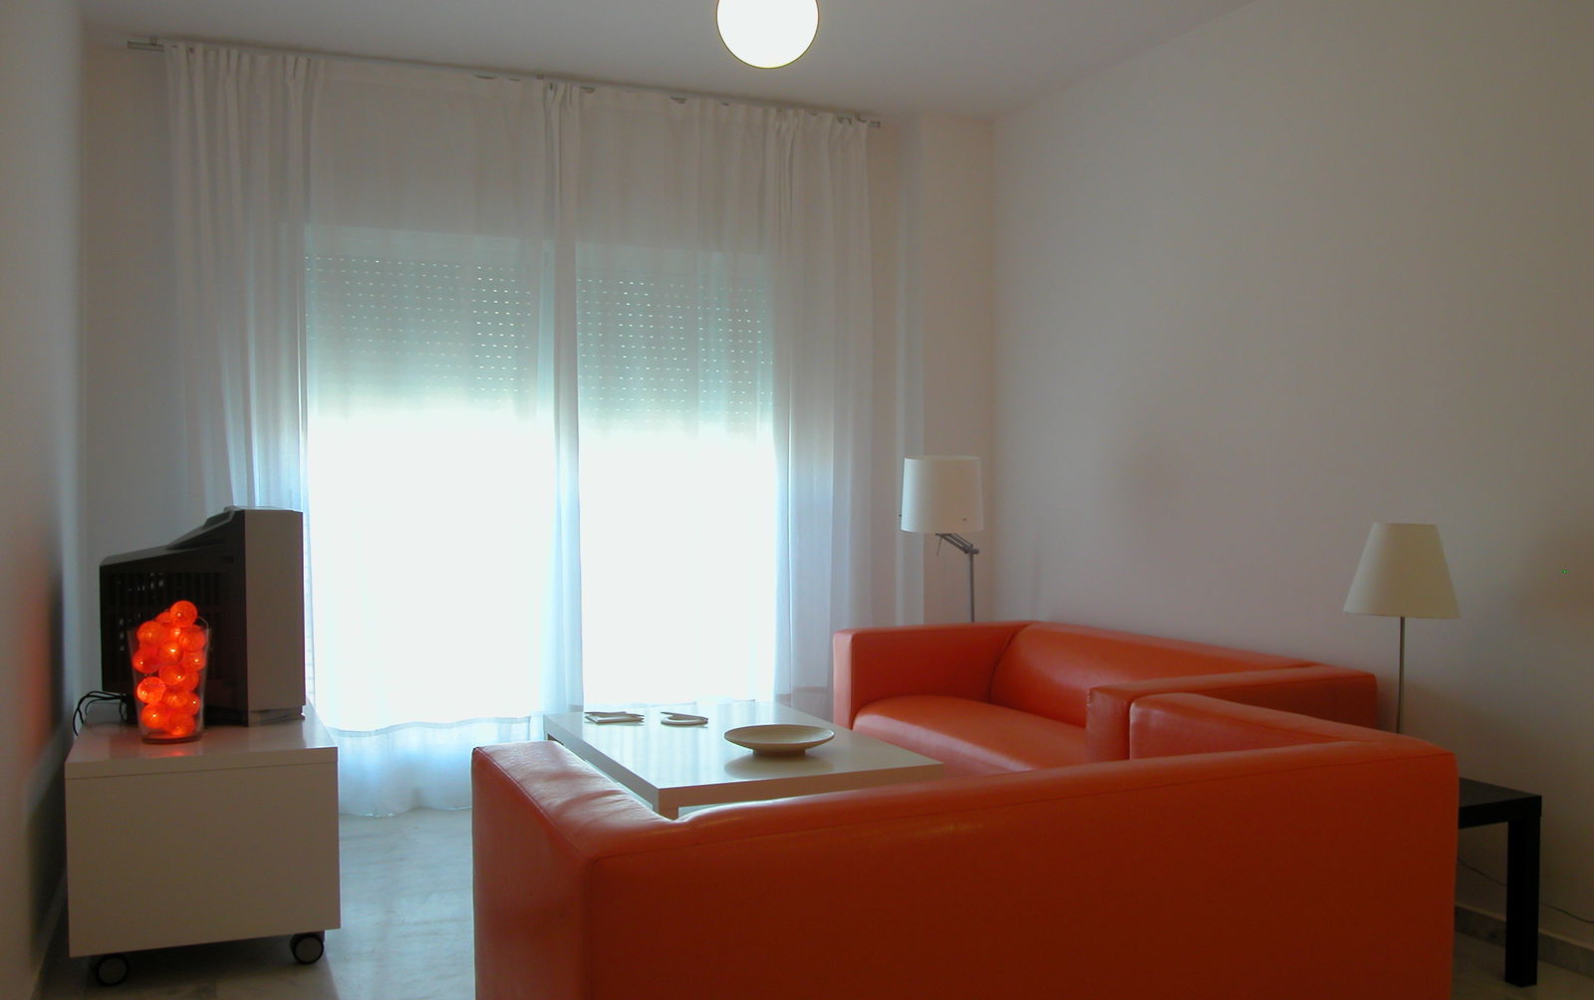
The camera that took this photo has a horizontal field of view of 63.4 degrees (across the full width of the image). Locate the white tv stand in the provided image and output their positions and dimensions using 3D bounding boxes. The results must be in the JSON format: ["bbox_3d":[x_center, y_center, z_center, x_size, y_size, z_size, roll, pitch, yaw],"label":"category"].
[{"bbox_3d":[-1.616,0.872,3.545,0.614,0.550,1.120,0,0,-24],"label":"white tv stand"}]

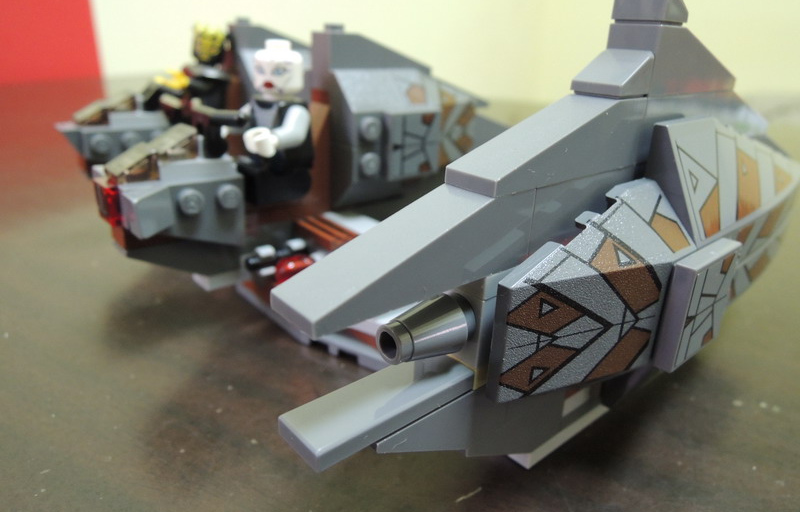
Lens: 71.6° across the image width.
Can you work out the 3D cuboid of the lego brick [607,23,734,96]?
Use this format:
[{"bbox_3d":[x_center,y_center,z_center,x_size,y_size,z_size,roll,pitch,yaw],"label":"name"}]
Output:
[{"bbox_3d":[0.045,-0.032,0.090,0.032,0.010,0.008,-16,29,-38],"label":"lego brick"}]

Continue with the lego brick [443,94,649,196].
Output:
[{"bbox_3d":[0.020,-0.016,0.073,0.032,0.010,0.008,-16,29,-38],"label":"lego brick"}]

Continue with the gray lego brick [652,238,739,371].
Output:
[{"bbox_3d":[0.044,0.007,0.082,0.016,0.016,0.003,-16,29,-38],"label":"gray lego brick"}]

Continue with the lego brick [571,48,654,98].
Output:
[{"bbox_3d":[0.030,-0.026,0.078,0.008,0.006,0.008,-16,29,-38],"label":"lego brick"}]

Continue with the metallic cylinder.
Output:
[{"bbox_3d":[0.003,0.010,0.068,0.011,0.008,0.008,-16,29,-38],"label":"metallic cylinder"}]

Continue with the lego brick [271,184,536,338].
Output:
[{"bbox_3d":[0.002,-0.002,0.062,0.032,0.010,0.008,-16,29,-38],"label":"lego brick"}]

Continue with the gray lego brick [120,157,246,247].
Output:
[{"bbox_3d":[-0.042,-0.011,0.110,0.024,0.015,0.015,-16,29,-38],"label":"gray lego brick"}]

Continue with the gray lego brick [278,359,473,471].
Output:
[{"bbox_3d":[-0.002,0.018,0.067,0.024,0.003,0.008,-16,29,-38],"label":"gray lego brick"}]

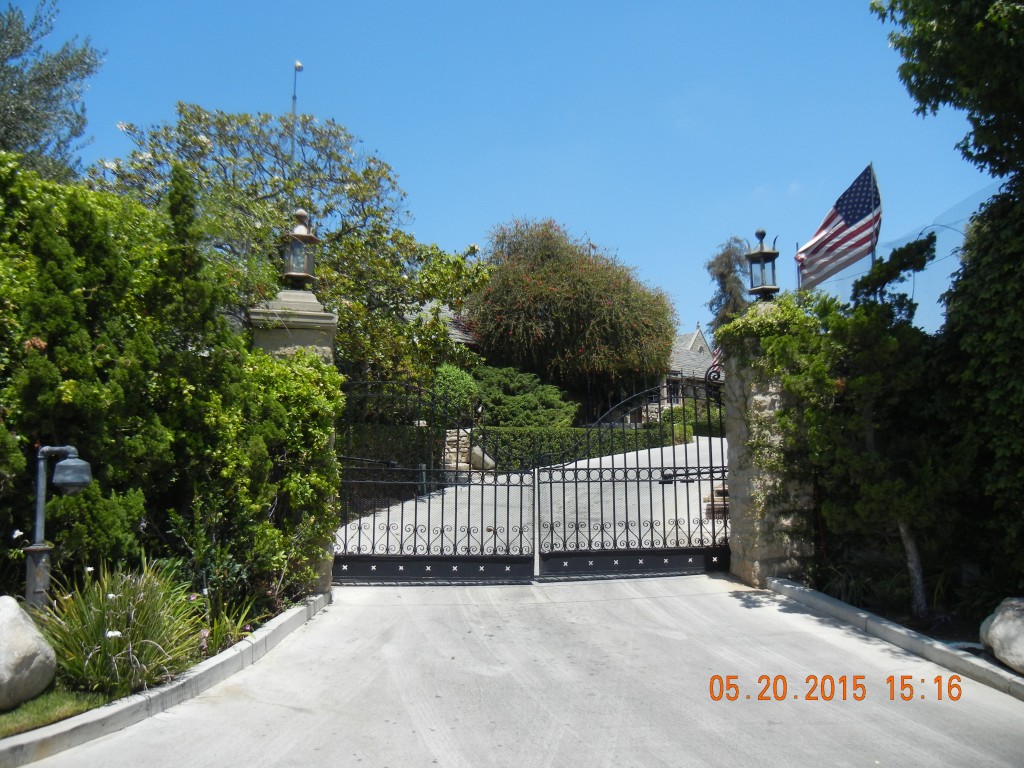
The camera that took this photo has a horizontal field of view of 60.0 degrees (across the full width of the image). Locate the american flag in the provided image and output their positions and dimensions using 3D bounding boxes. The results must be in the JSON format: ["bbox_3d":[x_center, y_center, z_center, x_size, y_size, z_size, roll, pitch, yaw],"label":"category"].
[{"bbox_3d":[4.341,-2.081,11.800,1.120,1.600,0.500,-1,-5,14],"label":"american flag"}]

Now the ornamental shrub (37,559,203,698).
[{"bbox_3d":[-2.426,1.478,5.500,0.920,0.720,0.850,0,-5,0],"label":"ornamental shrub"}]

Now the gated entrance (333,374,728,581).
[{"bbox_3d":[0.306,1.040,10.030,4.630,2.300,0.180,1,-5,-11],"label":"gated entrance"}]

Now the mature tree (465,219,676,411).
[{"bbox_3d":[1.912,-2.010,29.000,6.600,6.200,6.300,0,-5,0],"label":"mature tree"}]

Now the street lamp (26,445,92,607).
[{"bbox_3d":[-3.475,1.122,6.800,0.460,1.300,0.280,-1,-5,14],"label":"street lamp"}]

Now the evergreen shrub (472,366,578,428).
[{"bbox_3d":[0.327,0.400,21.500,2.450,1.600,2.200,0,-5,0],"label":"evergreen shrub"}]

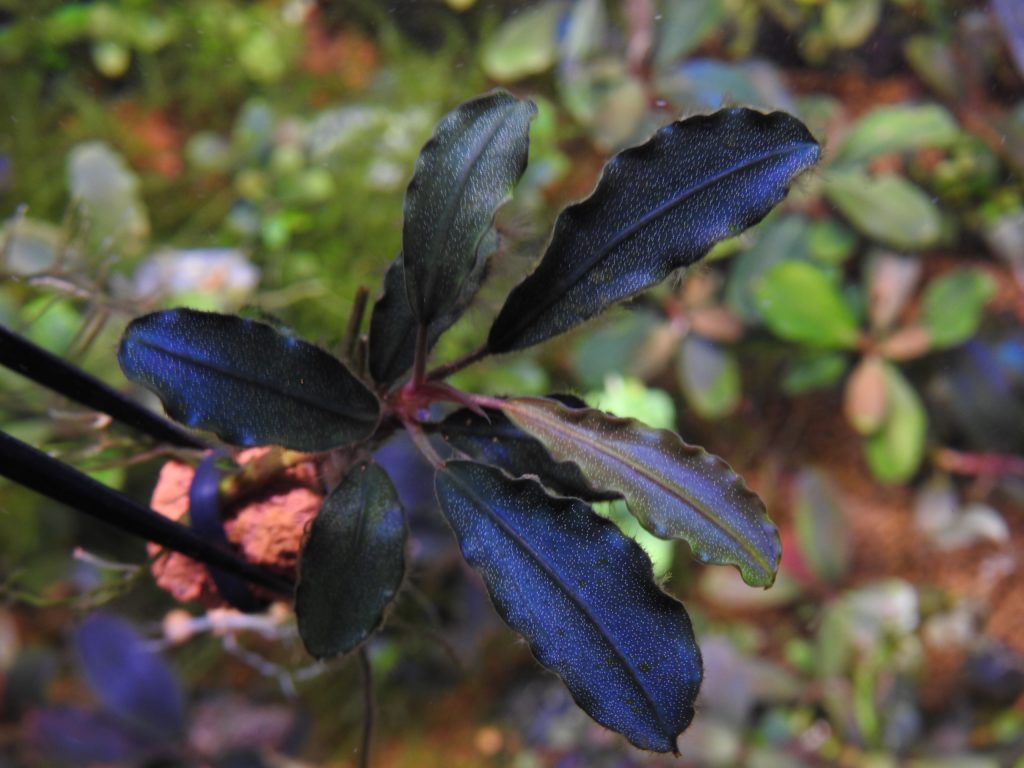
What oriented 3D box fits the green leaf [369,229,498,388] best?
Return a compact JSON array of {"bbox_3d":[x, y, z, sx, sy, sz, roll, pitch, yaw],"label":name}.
[{"bbox_3d":[-0.015,-0.014,0.263,0.014,0.005,0.031,32,87,-1],"label":"green leaf"}]

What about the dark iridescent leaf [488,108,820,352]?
[{"bbox_3d":[0.018,-0.025,0.248,0.059,0.019,0.009,-31,-2,14],"label":"dark iridescent leaf"}]

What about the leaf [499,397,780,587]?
[{"bbox_3d":[0.020,0.013,0.248,0.051,0.008,0.016,33,86,18],"label":"leaf"}]

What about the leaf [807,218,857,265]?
[{"bbox_3d":[0.077,-0.035,0.395,0.012,0.004,0.013,-23,68,-3],"label":"leaf"}]

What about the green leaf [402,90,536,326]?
[{"bbox_3d":[-0.010,-0.028,0.250,0.016,0.038,0.007,26,16,-2],"label":"green leaf"}]

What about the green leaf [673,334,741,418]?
[{"bbox_3d":[0.045,-0.002,0.378,0.014,0.004,0.020,-10,71,1],"label":"green leaf"}]

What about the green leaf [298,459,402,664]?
[{"bbox_3d":[-0.025,0.028,0.257,0.017,0.004,0.031,14,79,-3],"label":"green leaf"}]

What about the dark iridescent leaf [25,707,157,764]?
[{"bbox_3d":[-0.090,0.076,0.350,0.028,0.005,0.010,14,62,-3],"label":"dark iridescent leaf"}]

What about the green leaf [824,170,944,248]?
[{"bbox_3d":[0.091,-0.043,0.395,0.031,0.005,0.018,31,76,17],"label":"green leaf"}]

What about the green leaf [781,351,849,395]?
[{"bbox_3d":[0.072,-0.002,0.385,0.017,0.004,0.009,-27,66,-6],"label":"green leaf"}]

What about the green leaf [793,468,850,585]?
[{"bbox_3d":[0.070,0.032,0.365,0.012,0.004,0.027,-8,67,4],"label":"green leaf"}]

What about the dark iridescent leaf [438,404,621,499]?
[{"bbox_3d":[0.005,0.008,0.261,0.035,0.005,0.015,15,84,3],"label":"dark iridescent leaf"}]

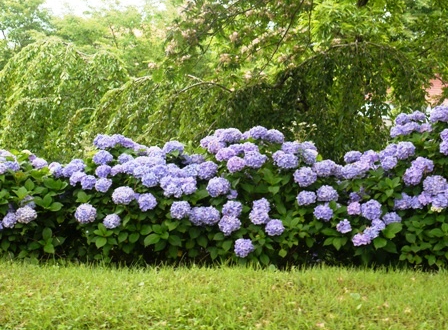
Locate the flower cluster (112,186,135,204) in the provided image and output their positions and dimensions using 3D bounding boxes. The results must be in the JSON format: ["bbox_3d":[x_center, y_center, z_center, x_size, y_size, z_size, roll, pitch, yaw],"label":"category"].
[{"bbox_3d":[-0.794,0.243,6.770,0.182,0.146,0.173,-1,5,-7],"label":"flower cluster"}]

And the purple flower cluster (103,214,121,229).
[{"bbox_3d":[-0.905,0.456,6.900,0.137,0.121,0.133,0,4,0],"label":"purple flower cluster"}]

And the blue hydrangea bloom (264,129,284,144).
[{"bbox_3d":[0.434,-0.245,7.350,0.167,0.125,0.159,0,6,0],"label":"blue hydrangea bloom"}]

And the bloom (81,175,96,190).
[{"bbox_3d":[-1.127,0.148,7.120,0.133,0.120,0.126,-1,5,-9],"label":"bloom"}]

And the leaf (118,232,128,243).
[{"bbox_3d":[-0.808,0.581,6.850,0.076,0.086,0.050,0,4,0],"label":"leaf"}]

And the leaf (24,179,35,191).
[{"bbox_3d":[-1.624,0.176,7.150,0.075,0.092,0.080,0,4,0],"label":"leaf"}]

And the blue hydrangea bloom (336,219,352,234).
[{"bbox_3d":[0.966,0.495,6.850,0.120,0.104,0.115,0,4,0],"label":"blue hydrangea bloom"}]

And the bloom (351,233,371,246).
[{"bbox_3d":[1.002,0.544,6.200,0.138,0.092,0.131,0,5,0],"label":"bloom"}]

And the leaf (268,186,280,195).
[{"bbox_3d":[0.406,0.206,6.900,0.093,0.077,0.060,0,5,0],"label":"leaf"}]

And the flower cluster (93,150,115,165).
[{"bbox_3d":[-1.023,-0.061,7.250,0.170,0.126,0.150,0,4,0],"label":"flower cluster"}]

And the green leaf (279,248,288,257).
[{"bbox_3d":[0.470,0.691,6.750,0.067,0.071,0.040,0,5,0],"label":"green leaf"}]

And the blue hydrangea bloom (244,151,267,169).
[{"bbox_3d":[0.260,-0.042,7.100,0.179,0.136,0.160,0,4,0],"label":"blue hydrangea bloom"}]

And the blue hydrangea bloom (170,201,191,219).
[{"bbox_3d":[-0.344,0.362,6.800,0.155,0.138,0.150,0,4,0],"label":"blue hydrangea bloom"}]

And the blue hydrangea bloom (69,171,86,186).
[{"bbox_3d":[-1.194,0.110,6.950,0.138,0.118,0.140,0,5,0],"label":"blue hydrangea bloom"}]

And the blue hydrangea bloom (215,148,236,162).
[{"bbox_3d":[0.017,-0.081,6.750,0.164,0.111,0.155,0,5,0],"label":"blue hydrangea bloom"}]

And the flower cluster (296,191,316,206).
[{"bbox_3d":[0.632,0.255,6.500,0.152,0.114,0.145,0,5,0],"label":"flower cluster"}]

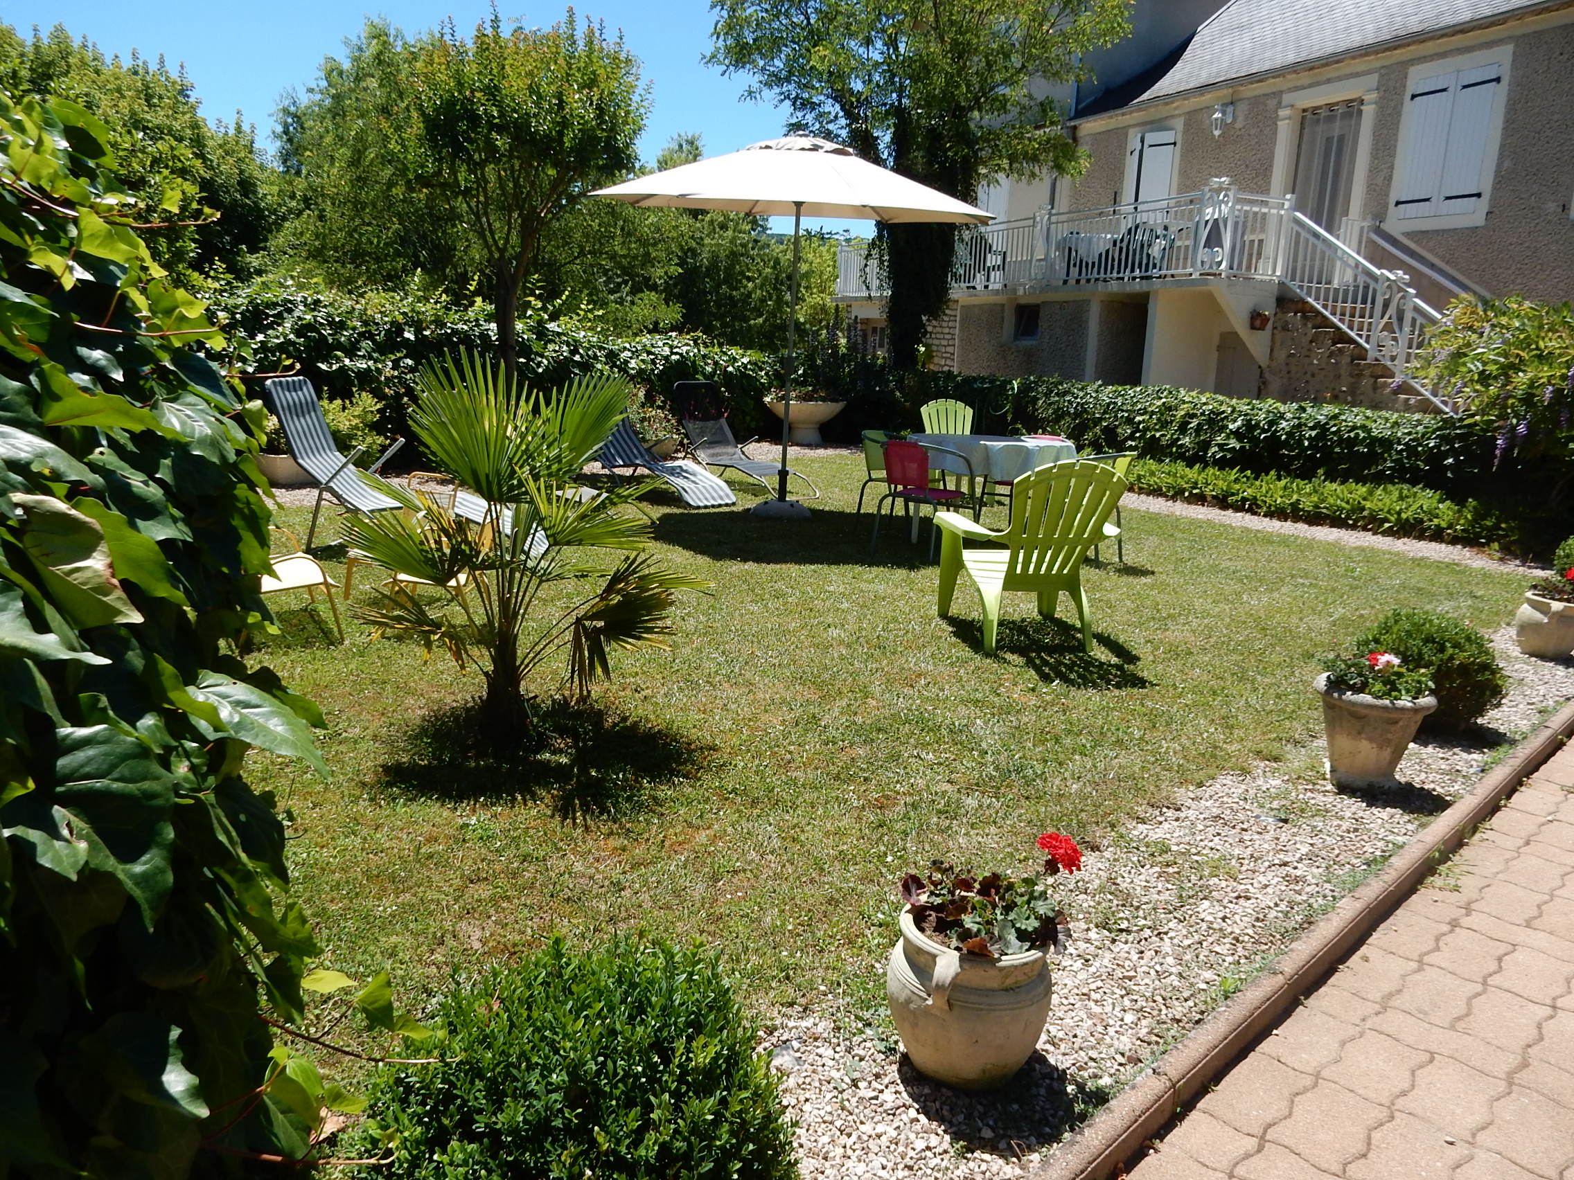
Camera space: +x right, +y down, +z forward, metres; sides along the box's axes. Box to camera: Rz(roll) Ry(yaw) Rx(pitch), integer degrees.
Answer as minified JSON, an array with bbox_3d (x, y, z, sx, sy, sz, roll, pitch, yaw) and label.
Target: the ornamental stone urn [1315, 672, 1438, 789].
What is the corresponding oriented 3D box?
[{"bbox_3d":[1.930,0.473,3.758,0.370,0.340,0.370,9,14,28],"label":"ornamental stone urn"}]

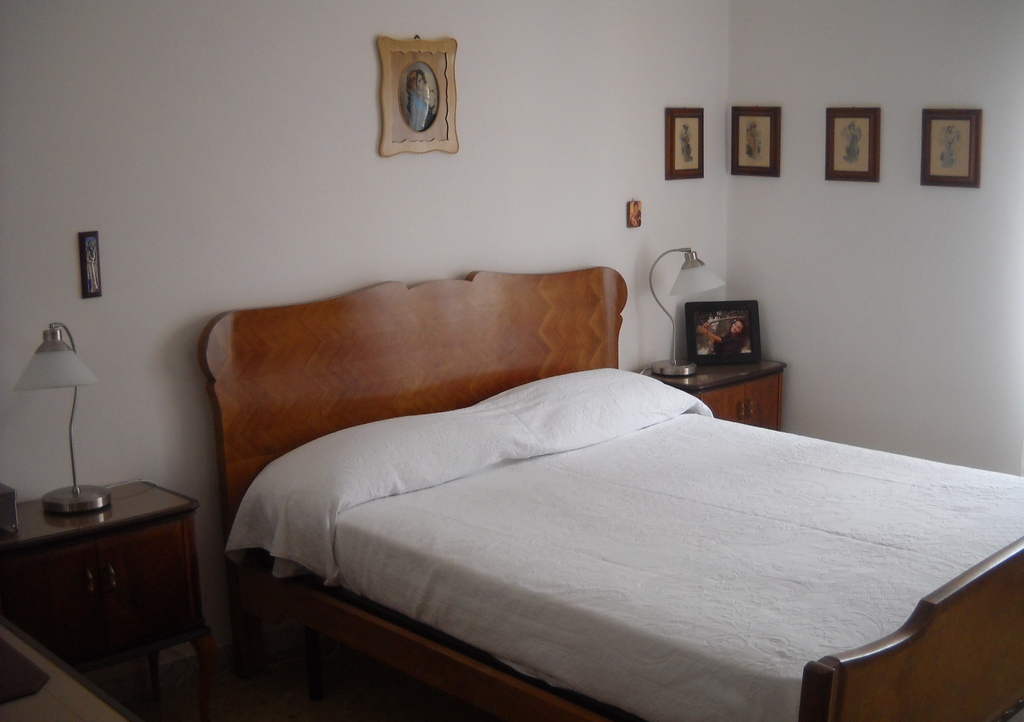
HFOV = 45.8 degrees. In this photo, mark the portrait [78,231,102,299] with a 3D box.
[{"bbox_3d":[-1.101,-0.251,3.165,0.054,0.172,0.015,-10,14,-41],"label":"portrait"}]

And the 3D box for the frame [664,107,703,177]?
[{"bbox_3d":[0.665,-0.835,4.664,0.222,0.263,0.020,-10,14,-41],"label":"frame"}]

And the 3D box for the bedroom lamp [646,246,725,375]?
[{"bbox_3d":[0.656,-0.189,4.549,0.285,0.466,0.215,4,12,23],"label":"bedroom lamp"}]

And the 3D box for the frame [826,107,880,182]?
[{"bbox_3d":[1.244,-0.787,4.421,0.020,0.263,0.222,-10,14,-41],"label":"frame"}]

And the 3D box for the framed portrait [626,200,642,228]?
[{"bbox_3d":[0.457,-0.547,4.524,0.065,0.098,0.016,-10,14,-41],"label":"framed portrait"}]

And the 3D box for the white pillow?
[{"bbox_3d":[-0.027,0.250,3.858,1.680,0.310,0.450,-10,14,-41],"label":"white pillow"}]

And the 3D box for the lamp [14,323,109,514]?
[{"bbox_3d":[-1.104,0.139,2.979,0.215,0.466,0.285,-2,11,-6],"label":"lamp"}]

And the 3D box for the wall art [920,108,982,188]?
[{"bbox_3d":[1.499,-0.726,4.137,0.020,0.263,0.222,-10,14,-41],"label":"wall art"}]

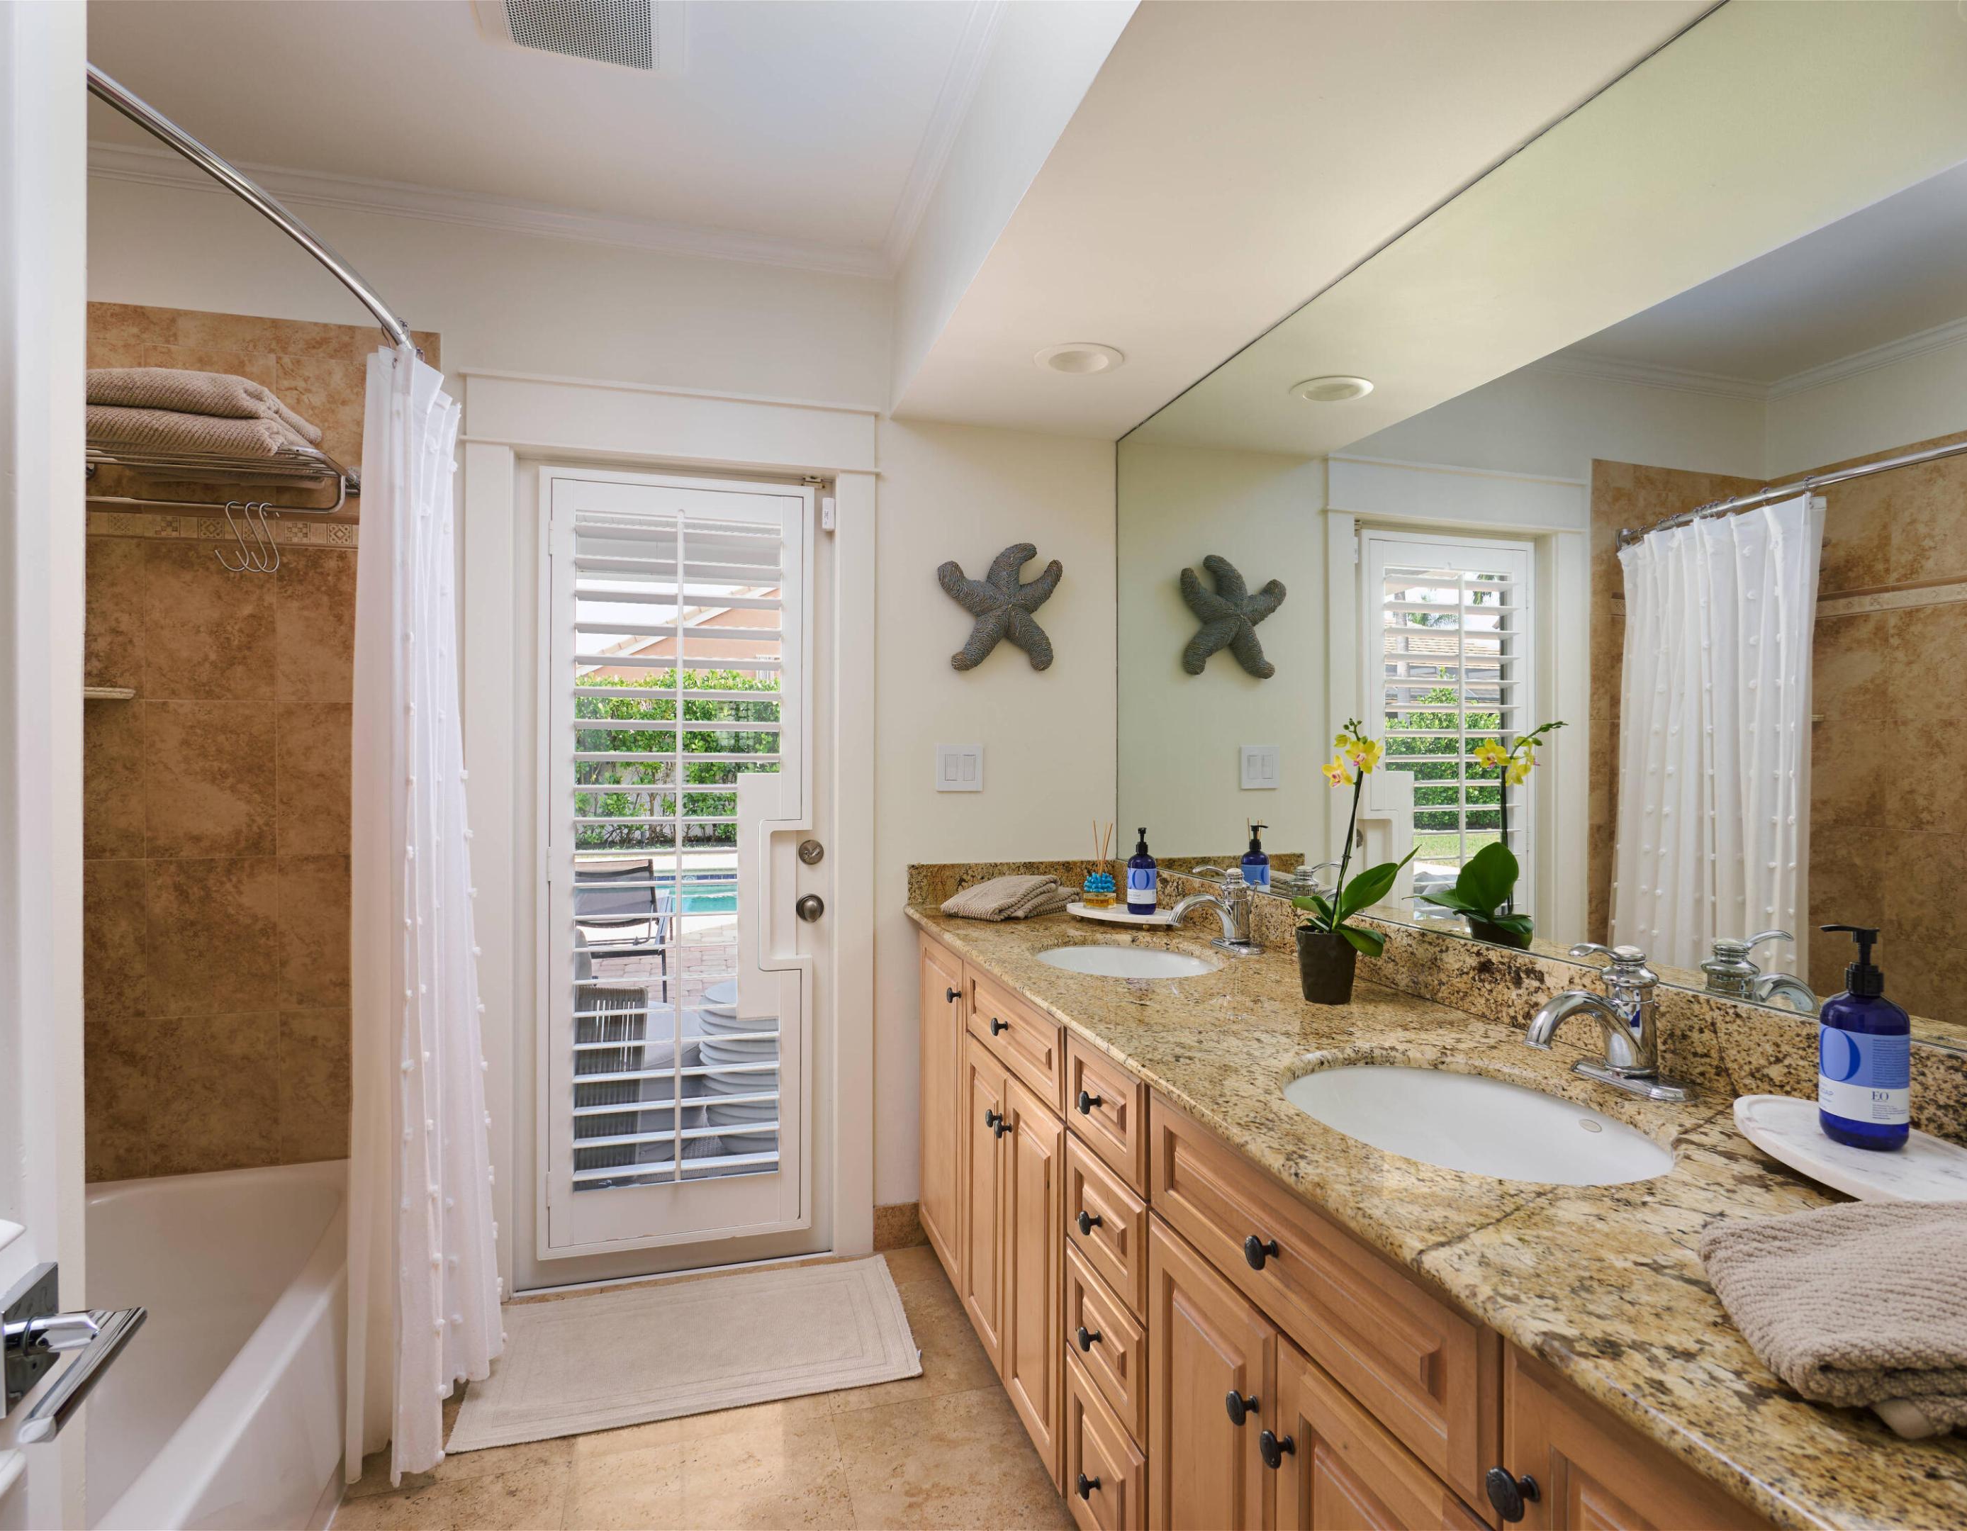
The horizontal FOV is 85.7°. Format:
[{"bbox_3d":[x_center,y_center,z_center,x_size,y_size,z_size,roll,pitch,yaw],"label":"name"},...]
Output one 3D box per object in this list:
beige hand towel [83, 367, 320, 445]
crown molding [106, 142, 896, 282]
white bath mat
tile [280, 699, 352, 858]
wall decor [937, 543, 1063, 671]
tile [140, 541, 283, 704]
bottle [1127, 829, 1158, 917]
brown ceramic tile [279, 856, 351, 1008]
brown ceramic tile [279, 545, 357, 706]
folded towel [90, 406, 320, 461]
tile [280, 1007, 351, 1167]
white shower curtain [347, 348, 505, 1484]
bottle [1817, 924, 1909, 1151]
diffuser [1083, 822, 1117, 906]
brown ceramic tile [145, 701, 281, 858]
[{"bbox_3d":[-1.611,-0.734,2.168,0.405,0.075,0.225,0,0,-16],"label":"beige hand towel"},{"bbox_3d":[-1.088,-1.270,2.452,1.790,0.054,0.050,0,0,-16],"label":"crown molding"},{"bbox_3d":[-0.603,1.216,2.262,0.868,0.012,0.530,0,0,-16],"label":"white bath mat"},{"bbox_3d":[-1.438,0.032,2.376,0.250,0.341,0.011,0,0,-16],"label":"tile"},{"bbox_3d":[0.045,-0.400,2.706,0.331,0.311,0.050,0,0,-16],"label":"wall decor"},{"bbox_3d":[-1.677,-0.313,2.304,0.252,0.348,0.011,0,0,-16],"label":"tile"},{"bbox_3d":[0.352,0.236,2.350,0.064,0.189,0.068,0,0,9],"label":"bottle"},{"bbox_3d":[-1.408,0.366,2.333,0.242,0.333,0.010,0,0,-16],"label":"brown ceramic tile"},{"bbox_3d":[-1.410,-0.304,2.330,0.242,0.333,0.010,0,0,-16],"label":"brown ceramic tile"},{"bbox_3d":[-1.579,-0.653,2.142,0.370,0.085,0.240,0,0,-16],"label":"folded towel"},{"bbox_3d":[-1.439,0.717,2.380,0.250,0.342,0.011,0,0,-16],"label":"tile"},{"bbox_3d":[-1.049,0.231,2.023,0.240,1.860,0.660,0,0,-16],"label":"white shower curtain"},{"bbox_3d":[0.791,0.240,0.953,0.070,0.189,0.064,0,0,-7],"label":"bottle"},{"bbox_3d":[0.277,0.232,2.522,0.075,0.203,0.075,0,0,0],"label":"diffuser"},{"bbox_3d":[-1.644,0.031,2.266,0.242,0.333,0.010,0,0,-16],"label":"brown ceramic tile"}]

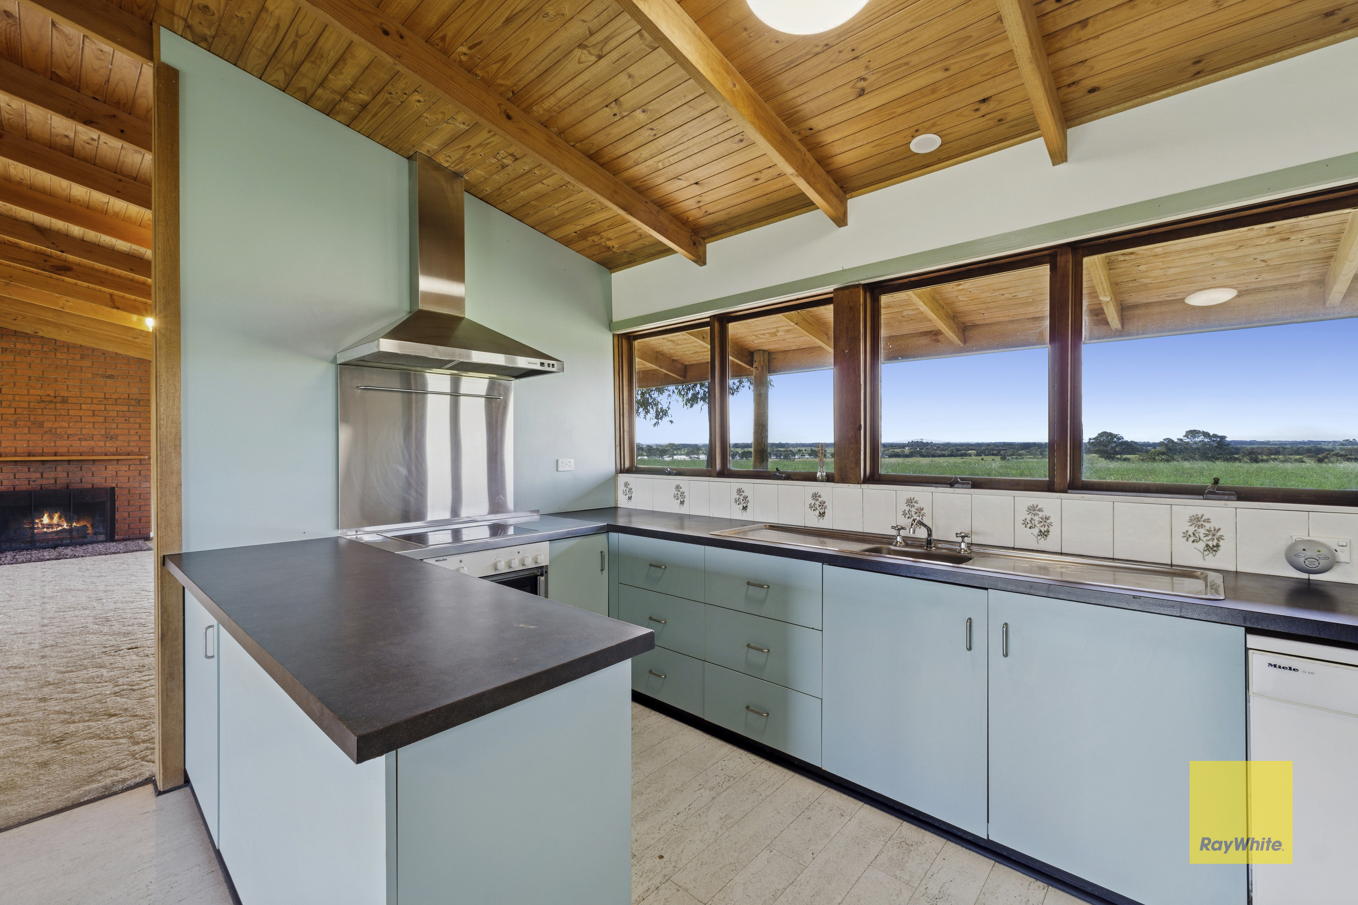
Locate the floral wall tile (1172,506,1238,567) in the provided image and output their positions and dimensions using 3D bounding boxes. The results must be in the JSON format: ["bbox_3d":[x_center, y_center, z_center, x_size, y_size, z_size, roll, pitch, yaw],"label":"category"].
[{"bbox_3d":[1.681,0.273,1.814,0.150,0.198,0.009,0,0,43],"label":"floral wall tile"}]

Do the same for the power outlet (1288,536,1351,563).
[{"bbox_3d":[1.870,0.283,1.649,0.114,0.067,0.015,0,1,43],"label":"power outlet"}]

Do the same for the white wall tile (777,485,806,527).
[{"bbox_3d":[0.567,0.268,2.848,0.150,0.198,0.009,0,0,43],"label":"white wall tile"}]

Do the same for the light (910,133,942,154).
[{"bbox_3d":[0.973,-1.211,2.231,0.118,0.018,0.118,0,-10,42],"label":"light"}]

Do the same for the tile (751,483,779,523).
[{"bbox_3d":[0.458,0.269,2.962,0.149,0.198,0.010,0,1,43],"label":"tile"}]

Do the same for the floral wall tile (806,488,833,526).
[{"bbox_3d":[0.678,0.268,2.744,0.150,0.198,0.009,0,0,43],"label":"floral wall tile"}]

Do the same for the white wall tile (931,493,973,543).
[{"bbox_3d":[1.124,0.270,2.331,0.150,0.198,0.009,0,0,43],"label":"white wall tile"}]

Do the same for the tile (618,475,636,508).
[{"bbox_3d":[-0.328,0.265,3.684,0.149,0.198,0.010,0,1,43],"label":"tile"}]

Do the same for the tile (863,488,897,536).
[{"bbox_3d":[0.901,0.269,2.538,0.150,0.198,0.009,0,0,43],"label":"tile"}]

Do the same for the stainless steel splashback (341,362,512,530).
[{"bbox_3d":[-1.226,-0.023,2.867,0.012,0.762,0.886,0,0,42],"label":"stainless steel splashback"}]

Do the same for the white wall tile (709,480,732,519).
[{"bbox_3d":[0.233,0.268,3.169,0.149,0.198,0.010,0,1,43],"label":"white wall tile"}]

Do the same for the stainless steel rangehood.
[{"bbox_3d":[-1.053,-0.919,2.708,0.477,1.041,0.900,0,0,42],"label":"stainless steel rangehood"}]

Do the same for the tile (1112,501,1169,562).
[{"bbox_3d":[1.570,0.273,1.918,0.150,0.198,0.009,0,0,43],"label":"tile"}]

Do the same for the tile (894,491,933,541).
[{"bbox_3d":[1.019,0.271,2.446,0.149,0.198,0.010,0,1,43],"label":"tile"}]

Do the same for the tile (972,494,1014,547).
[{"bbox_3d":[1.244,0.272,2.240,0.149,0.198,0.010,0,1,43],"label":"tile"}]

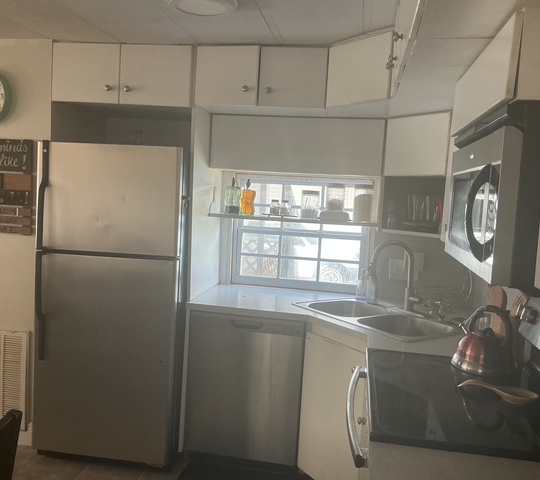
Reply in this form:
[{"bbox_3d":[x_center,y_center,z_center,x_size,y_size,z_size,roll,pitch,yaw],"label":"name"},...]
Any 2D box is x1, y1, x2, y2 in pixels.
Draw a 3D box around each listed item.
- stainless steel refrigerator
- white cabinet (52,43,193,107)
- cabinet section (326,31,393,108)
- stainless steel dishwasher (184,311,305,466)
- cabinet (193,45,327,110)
[{"bbox_3d":[-0.778,0.331,3.040,0.754,1.669,0.743,4,5,9],"label":"stainless steel refrigerator"},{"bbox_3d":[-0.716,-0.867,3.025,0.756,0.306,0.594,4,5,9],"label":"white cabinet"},{"bbox_3d":[0.513,-0.747,2.455,0.300,0.285,0.415,-1,7,-34],"label":"cabinet section"},{"bbox_3d":[-0.092,0.768,3.057,0.598,0.797,0.600,4,5,9],"label":"stainless steel dishwasher"},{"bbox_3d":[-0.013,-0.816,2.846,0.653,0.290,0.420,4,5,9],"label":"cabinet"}]

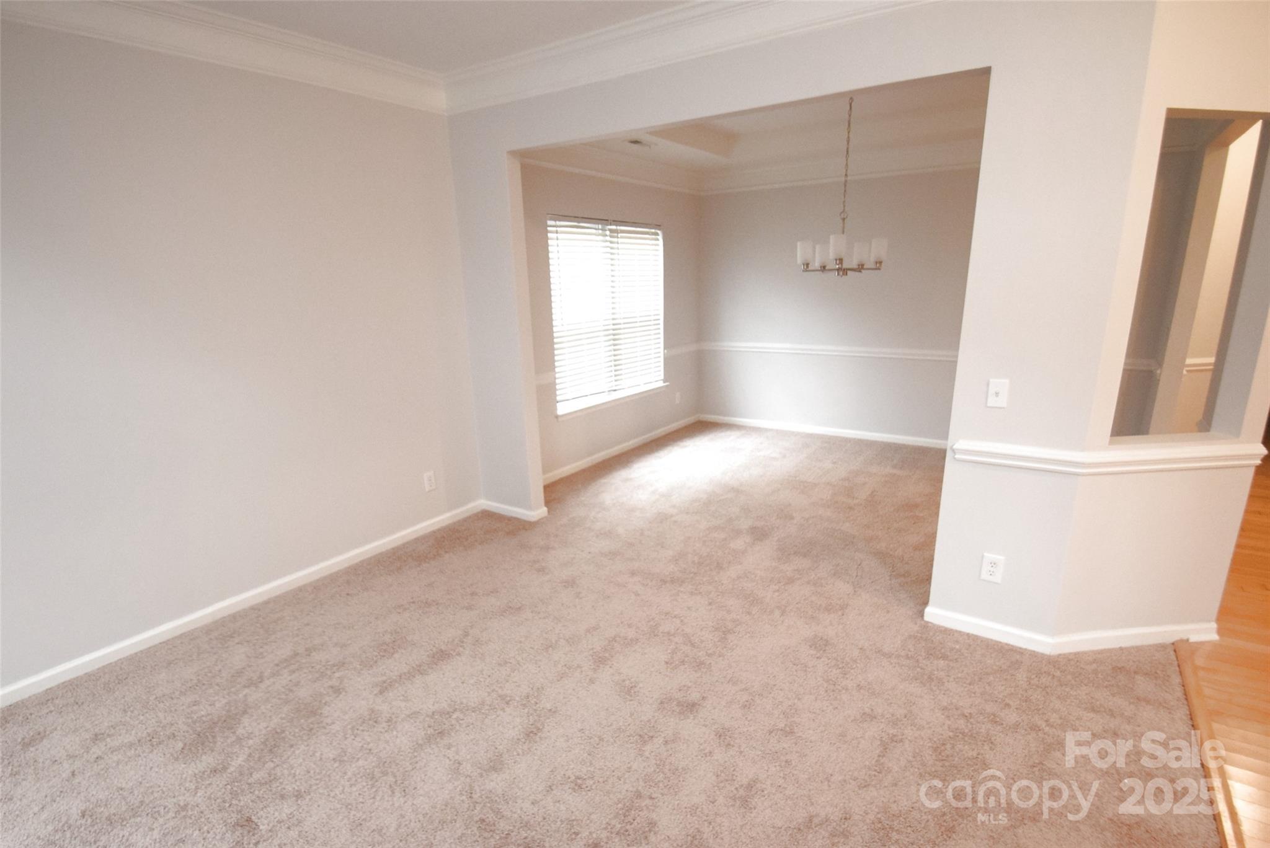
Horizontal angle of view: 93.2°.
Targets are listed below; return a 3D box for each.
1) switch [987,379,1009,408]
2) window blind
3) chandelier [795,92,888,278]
[{"bbox_3d":[1.436,-0.120,2.374,0.069,0.114,0.014,7,17,32],"label":"switch"},{"bbox_3d":[-0.194,-0.954,5.102,0.060,1.470,1.475,9,17,35],"label":"window blind"},{"bbox_3d":[1.394,-1.545,3.948,0.609,1.112,0.609,9,17,35],"label":"chandelier"}]

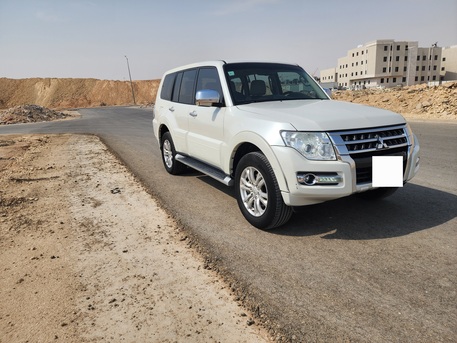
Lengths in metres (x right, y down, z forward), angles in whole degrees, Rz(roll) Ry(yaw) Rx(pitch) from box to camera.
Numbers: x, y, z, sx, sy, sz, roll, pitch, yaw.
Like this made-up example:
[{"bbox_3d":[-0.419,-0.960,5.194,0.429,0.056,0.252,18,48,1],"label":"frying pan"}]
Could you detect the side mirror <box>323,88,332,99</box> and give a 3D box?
[{"bbox_3d":[1.413,-1.095,4.390,0.250,0.200,0.150,-9,15,-27],"label":"side mirror"}]

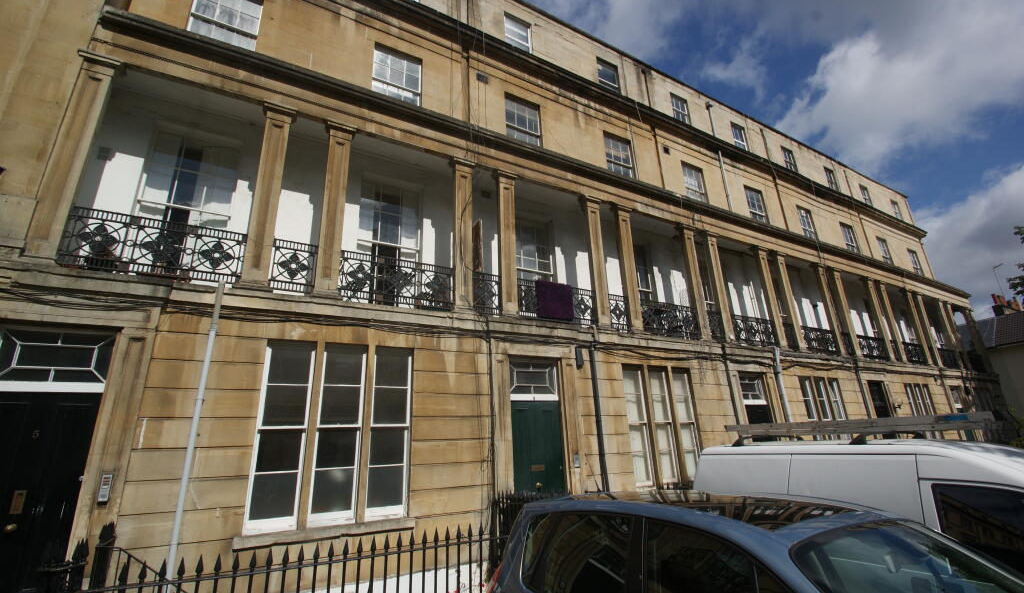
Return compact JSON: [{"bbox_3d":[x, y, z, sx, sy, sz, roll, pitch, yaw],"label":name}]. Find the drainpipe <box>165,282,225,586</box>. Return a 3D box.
[{"bbox_3d":[-3.663,1.571,4.925,0.110,3.629,0.110,7,-19,-28],"label":"drainpipe"}]

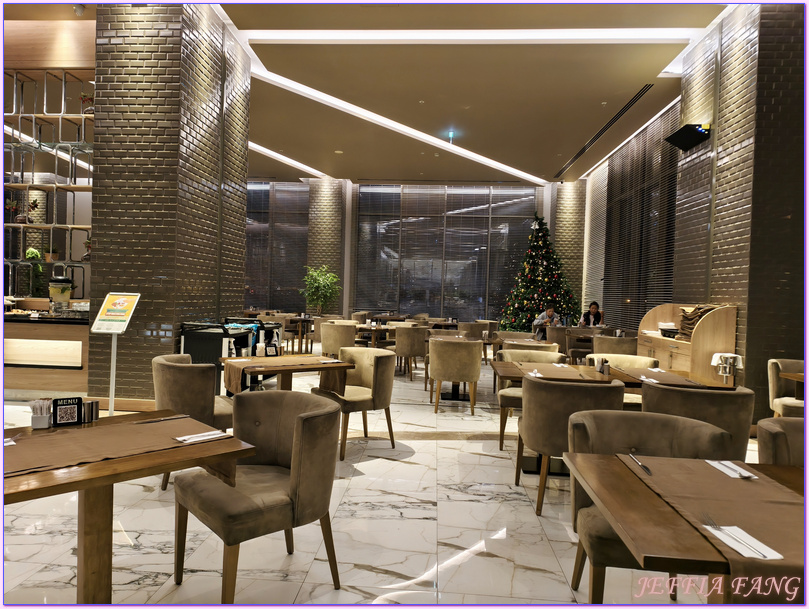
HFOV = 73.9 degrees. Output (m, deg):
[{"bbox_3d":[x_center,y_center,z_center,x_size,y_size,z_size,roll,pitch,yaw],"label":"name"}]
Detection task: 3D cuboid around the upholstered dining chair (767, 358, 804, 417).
[{"bbox_3d":[3.532,0.921,4.737,0.590,0.800,0.600,2,1,9],"label":"upholstered dining chair"}]

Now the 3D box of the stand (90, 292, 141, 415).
[{"bbox_3d":[-2.814,0.498,5.217,0.340,1.220,0.300,2,1,11],"label":"stand"}]

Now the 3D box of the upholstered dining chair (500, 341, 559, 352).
[{"bbox_3d":[1.373,0.835,6.134,0.590,0.800,0.600,2,1,4],"label":"upholstered dining chair"}]

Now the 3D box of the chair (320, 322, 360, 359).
[{"bbox_3d":[-0.975,0.717,8.564,0.590,0.800,0.600,3,1,40],"label":"chair"}]

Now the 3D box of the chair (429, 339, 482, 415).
[{"bbox_3d":[0.588,0.803,6.170,0.590,0.800,0.600,2,1,6],"label":"chair"}]

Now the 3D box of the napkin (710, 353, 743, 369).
[{"bbox_3d":[2.907,0.506,4.843,0.279,0.131,0.170,2,1,9],"label":"napkin"}]

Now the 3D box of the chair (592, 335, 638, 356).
[{"bbox_3d":[2.953,0.862,7.744,0.590,0.800,0.600,2,1,4],"label":"chair"}]

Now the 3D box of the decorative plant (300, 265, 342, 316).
[{"bbox_3d":[-2.145,-0.031,13.857,1.050,1.995,1.000,2,1,3],"label":"decorative plant"}]

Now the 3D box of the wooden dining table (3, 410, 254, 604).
[{"bbox_3d":[-1.061,0.849,1.859,0.770,0.750,0.755,1,1,-44],"label":"wooden dining table"}]

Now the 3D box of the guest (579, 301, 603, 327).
[{"bbox_3d":[3.747,0.576,10.756,0.520,1.250,0.720,2,1,16],"label":"guest"}]

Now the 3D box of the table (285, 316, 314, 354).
[{"bbox_3d":[-2.143,0.654,11.014,0.830,0.750,0.830,1,2,-42],"label":"table"}]

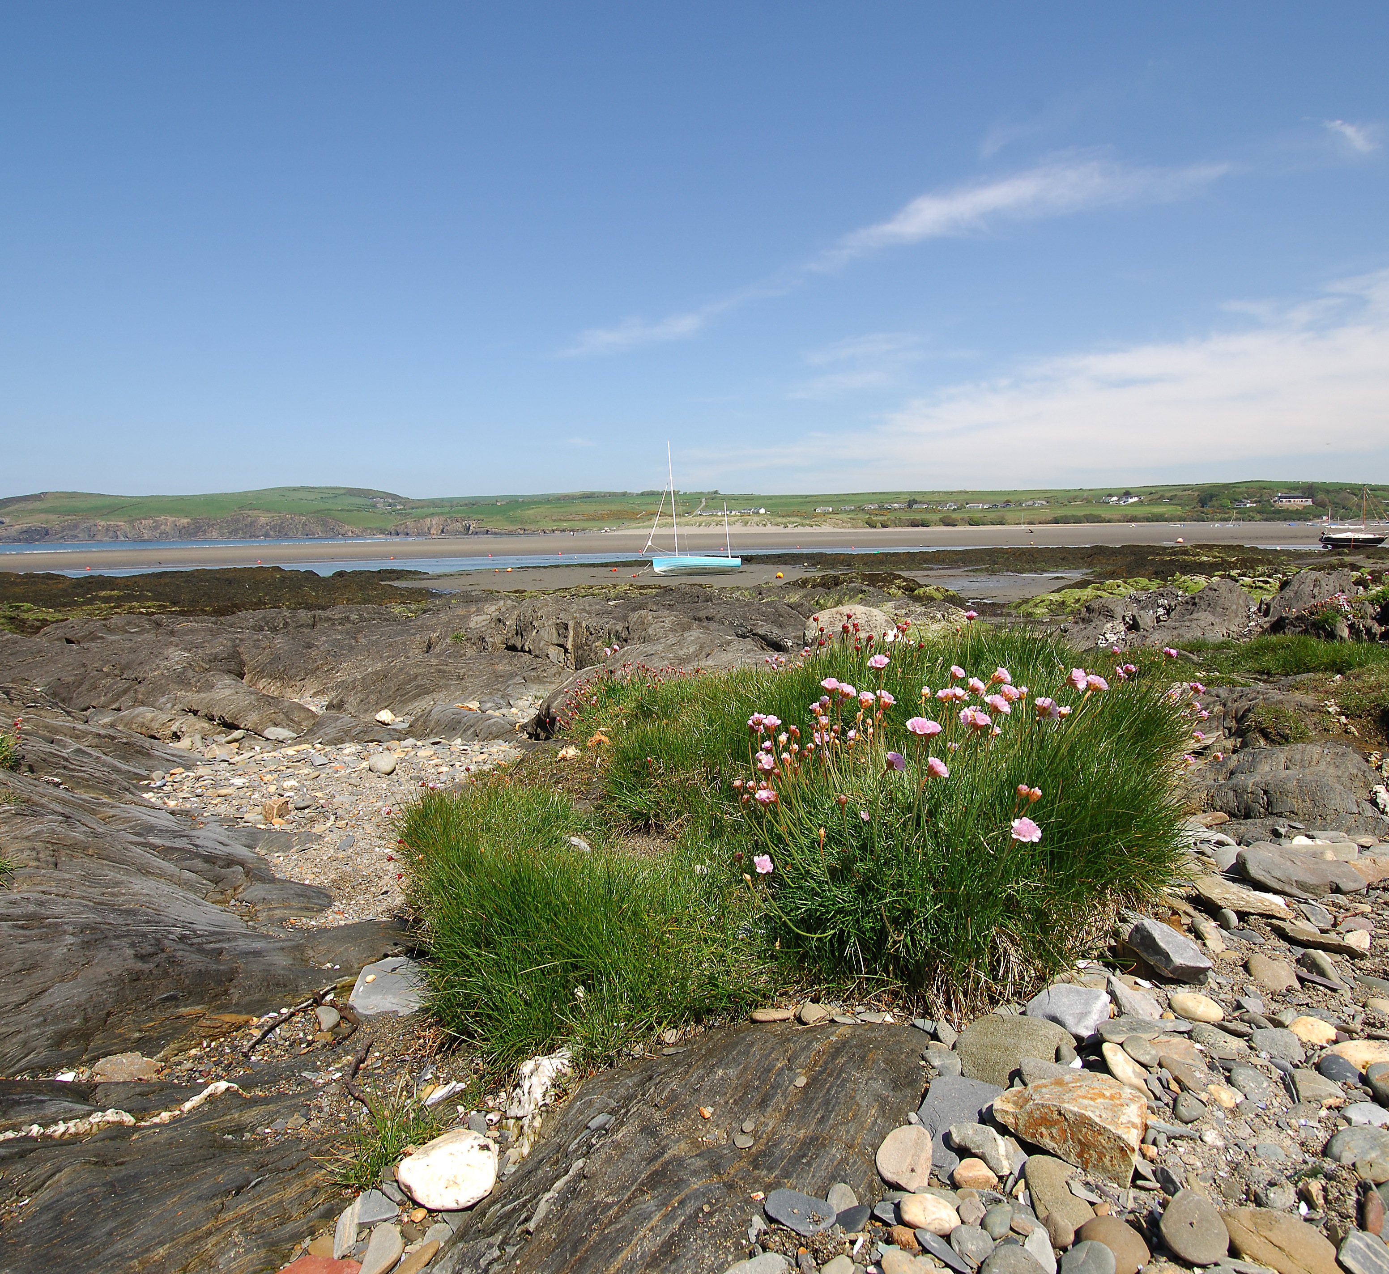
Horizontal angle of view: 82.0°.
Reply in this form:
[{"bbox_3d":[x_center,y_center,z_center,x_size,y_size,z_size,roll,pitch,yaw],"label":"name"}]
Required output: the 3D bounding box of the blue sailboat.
[{"bbox_3d":[-0.156,-7.300,45.505,5.650,7.500,1.950,-1,8,-2],"label":"blue sailboat"}]

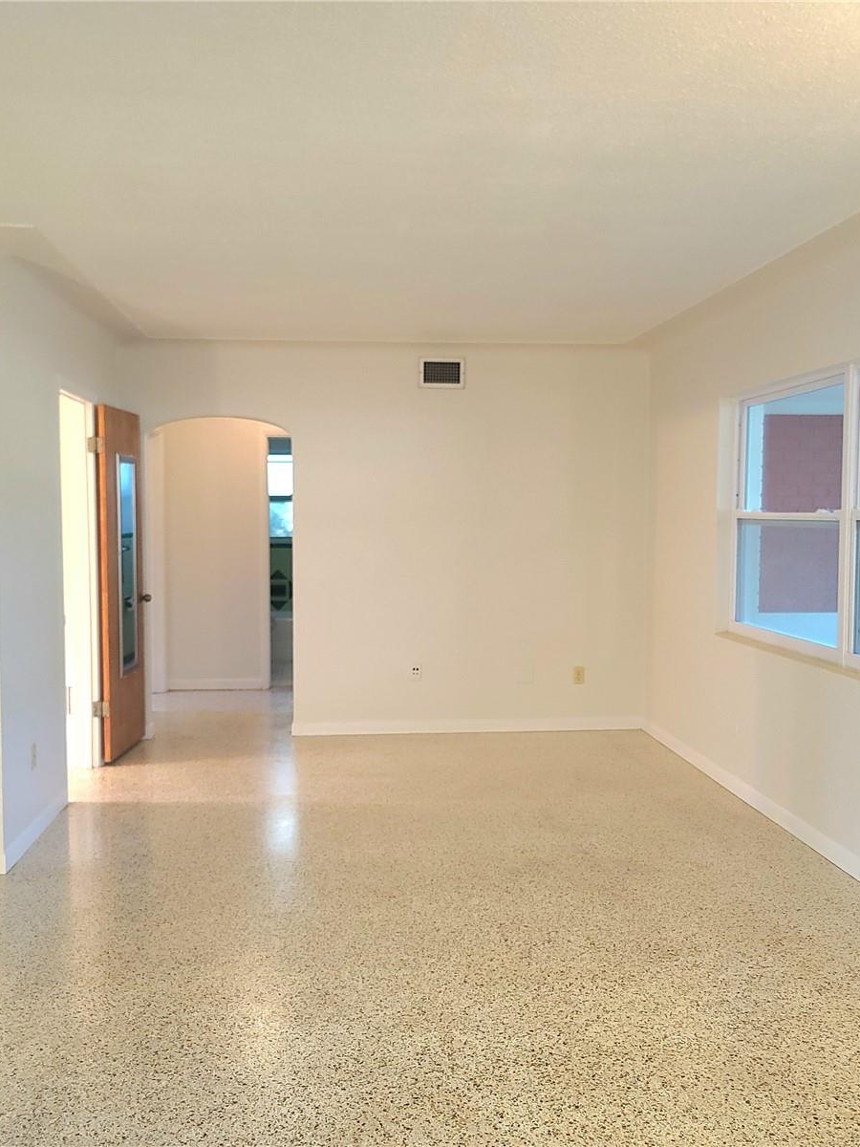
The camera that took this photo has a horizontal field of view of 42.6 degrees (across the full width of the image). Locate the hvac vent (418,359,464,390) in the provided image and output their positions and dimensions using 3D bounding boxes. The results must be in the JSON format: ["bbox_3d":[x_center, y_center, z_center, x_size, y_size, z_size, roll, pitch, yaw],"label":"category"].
[{"bbox_3d":[0.078,-1.285,7.087,0.296,0.191,0.020,0,3,-5],"label":"hvac vent"}]

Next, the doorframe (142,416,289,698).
[{"bbox_3d":[-1.346,0.028,7.108,0.925,2.046,0.150,0,3,-5],"label":"doorframe"}]

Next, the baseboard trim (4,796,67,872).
[{"bbox_3d":[-1.746,1.131,4.928,0.018,0.081,1.055,0,3,-5],"label":"baseboard trim"}]

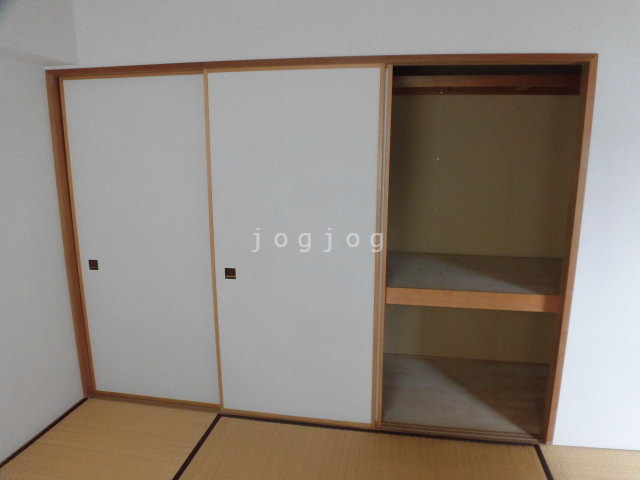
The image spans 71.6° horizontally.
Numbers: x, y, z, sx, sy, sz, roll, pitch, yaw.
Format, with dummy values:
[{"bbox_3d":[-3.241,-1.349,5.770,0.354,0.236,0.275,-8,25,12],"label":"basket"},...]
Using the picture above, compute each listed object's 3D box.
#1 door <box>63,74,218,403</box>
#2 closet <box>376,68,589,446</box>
[{"bbox_3d":[-0.940,0.042,2.405,0.820,1.800,0.045,2,12,9],"label":"door"},{"bbox_3d":[0.791,0.034,2.524,0.860,1.823,0.793,2,12,9],"label":"closet"}]

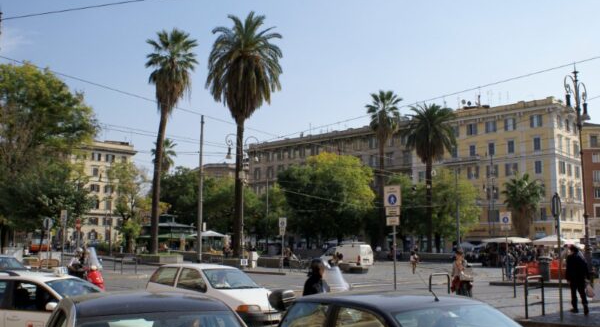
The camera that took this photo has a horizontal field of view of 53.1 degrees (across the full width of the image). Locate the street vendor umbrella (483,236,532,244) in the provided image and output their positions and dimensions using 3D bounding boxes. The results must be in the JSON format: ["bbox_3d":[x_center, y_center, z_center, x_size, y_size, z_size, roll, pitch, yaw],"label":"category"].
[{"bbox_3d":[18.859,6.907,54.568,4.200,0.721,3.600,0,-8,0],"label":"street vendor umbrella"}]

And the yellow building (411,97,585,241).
[{"bbox_3d":[36.011,4.138,112.336,27.456,26.309,12.538,-7,-11,42],"label":"yellow building"}]

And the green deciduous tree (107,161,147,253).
[{"bbox_3d":[-20.263,5.353,69.940,4.672,11.288,4.672,0,-8,0],"label":"green deciduous tree"}]

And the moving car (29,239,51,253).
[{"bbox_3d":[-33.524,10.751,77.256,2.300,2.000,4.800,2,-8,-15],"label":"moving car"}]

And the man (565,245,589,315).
[{"bbox_3d":[6.953,2.923,15.039,0.500,1.707,0.600,-7,-11,41],"label":"man"}]

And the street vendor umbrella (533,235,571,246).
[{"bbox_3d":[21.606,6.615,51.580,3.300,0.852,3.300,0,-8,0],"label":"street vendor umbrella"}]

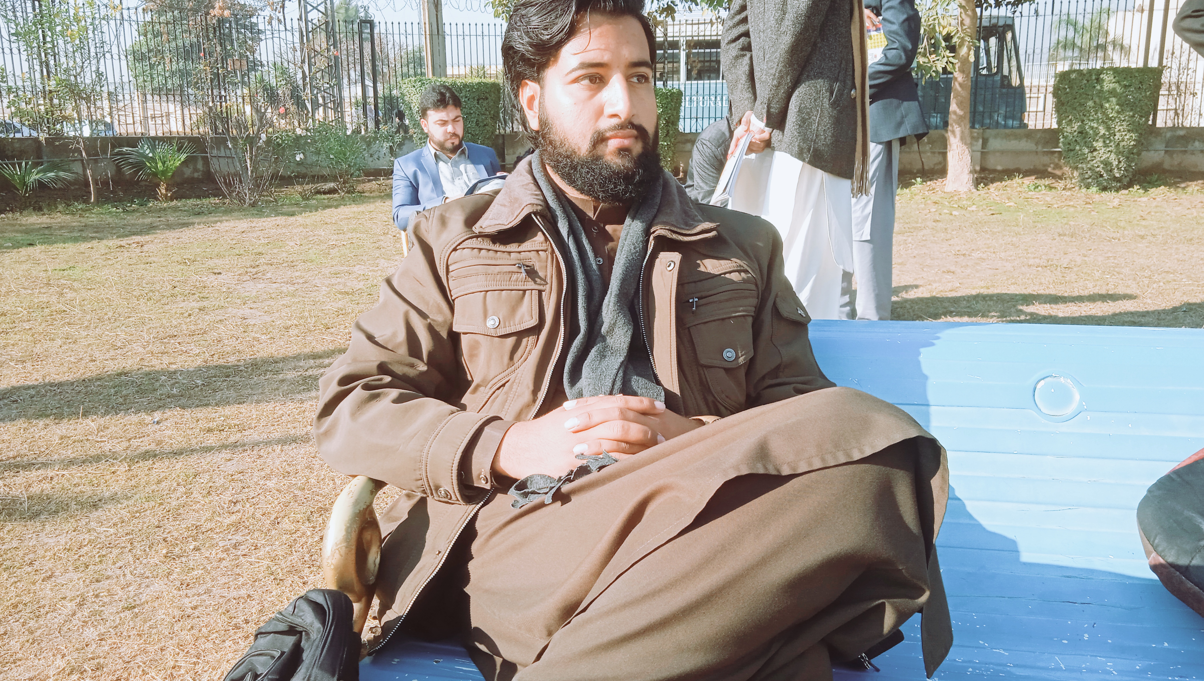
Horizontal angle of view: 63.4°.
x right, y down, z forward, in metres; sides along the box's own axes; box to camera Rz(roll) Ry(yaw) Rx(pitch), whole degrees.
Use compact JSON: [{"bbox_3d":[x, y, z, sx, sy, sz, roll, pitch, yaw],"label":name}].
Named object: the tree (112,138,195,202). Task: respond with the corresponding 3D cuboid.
[{"bbox_3d":[-6.075,-2.314,13.200,1.120,0.870,1.100,-1,12,0],"label":"tree"}]

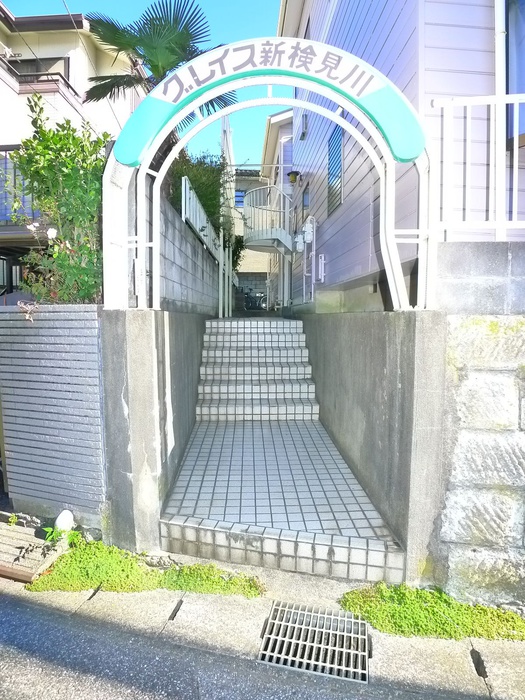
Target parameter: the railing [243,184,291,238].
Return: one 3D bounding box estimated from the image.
[{"bbox_3d":[0.100,-3.260,12.000,1.200,1.200,1.500,0,4,-2],"label":"railing"}]

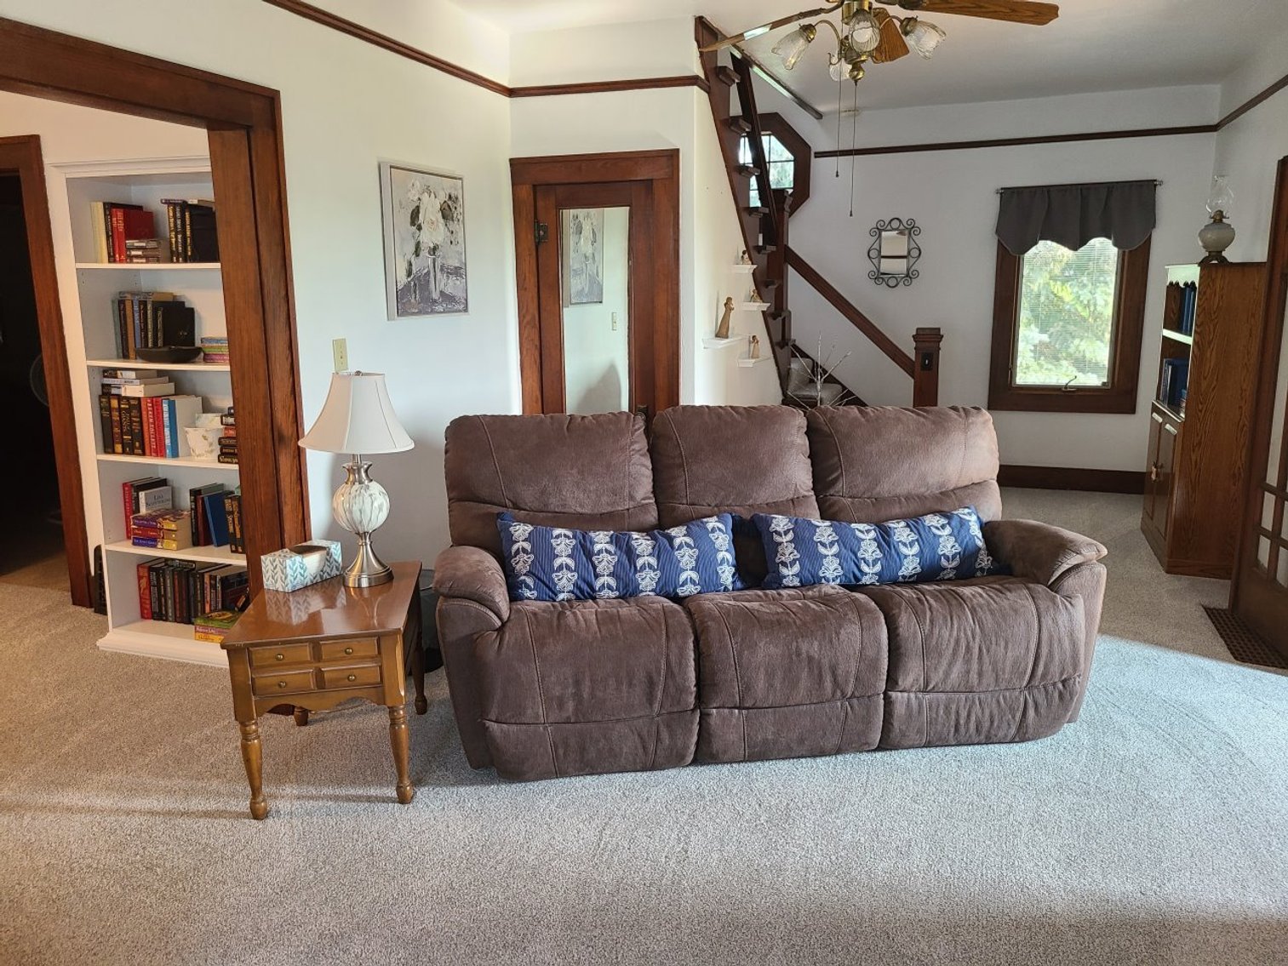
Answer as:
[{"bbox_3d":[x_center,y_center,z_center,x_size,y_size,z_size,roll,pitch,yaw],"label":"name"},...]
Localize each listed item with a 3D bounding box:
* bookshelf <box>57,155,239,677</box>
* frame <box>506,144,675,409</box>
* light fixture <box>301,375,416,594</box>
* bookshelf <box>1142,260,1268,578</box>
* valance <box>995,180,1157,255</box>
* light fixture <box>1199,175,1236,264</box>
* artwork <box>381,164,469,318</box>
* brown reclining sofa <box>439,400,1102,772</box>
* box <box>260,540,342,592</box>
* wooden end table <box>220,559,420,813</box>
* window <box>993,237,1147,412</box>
[{"bbox_3d":[-1.850,-0.269,3.974,0.914,1.999,0.342,4,12,19],"label":"bookshelf"},{"bbox_3d":[-0.252,-0.613,5.150,0.929,2.170,0.101,4,12,19],"label":"frame"},{"bbox_3d":[-0.936,-0.014,3.220,0.372,0.693,0.372,-2,12,-8],"label":"light fixture"},{"bbox_3d":[3.086,-0.386,5.331,0.357,1.592,0.965,4,12,19],"label":"bookshelf"},{"bbox_3d":[2.997,-1.836,6.741,1.025,0.477,0.090,4,12,19],"label":"valance"},{"bbox_3d":[3.044,-1.389,5.117,0.176,0.462,0.176,4,12,19],"label":"light fixture"},{"bbox_3d":[-0.956,-1.057,4.291,0.048,0.628,0.603,4,12,19],"label":"artwork"},{"bbox_3d":[0.420,0.297,3.490,2.251,1.035,1.005,-2,12,-8],"label":"brown reclining sofa"},{"bbox_3d":[-1.148,0.279,3.261,0.106,0.106,0.229,6,13,30],"label":"box"},{"bbox_3d":[-0.982,0.633,3.138,0.492,0.542,0.718,-2,12,-9],"label":"wooden end table"},{"bbox_3d":[3.023,-1.250,6.897,0.980,1.487,0.101,4,12,19],"label":"window"}]

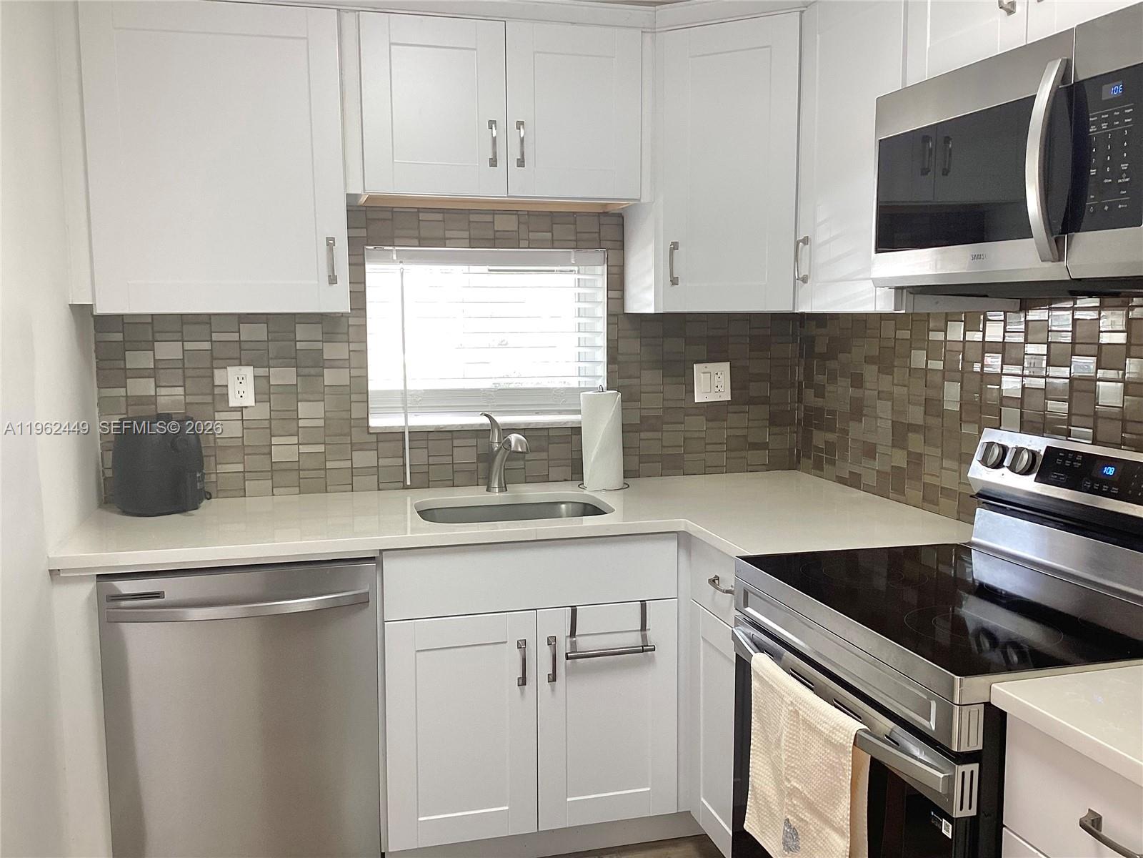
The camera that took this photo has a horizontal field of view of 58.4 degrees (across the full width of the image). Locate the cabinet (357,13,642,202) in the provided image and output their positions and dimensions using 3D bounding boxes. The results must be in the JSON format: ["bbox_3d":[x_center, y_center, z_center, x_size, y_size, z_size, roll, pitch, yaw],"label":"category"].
[{"bbox_3d":[-0.211,-0.855,2.851,0.757,0.457,0.325,-2,7,-15],"label":"cabinet"}]

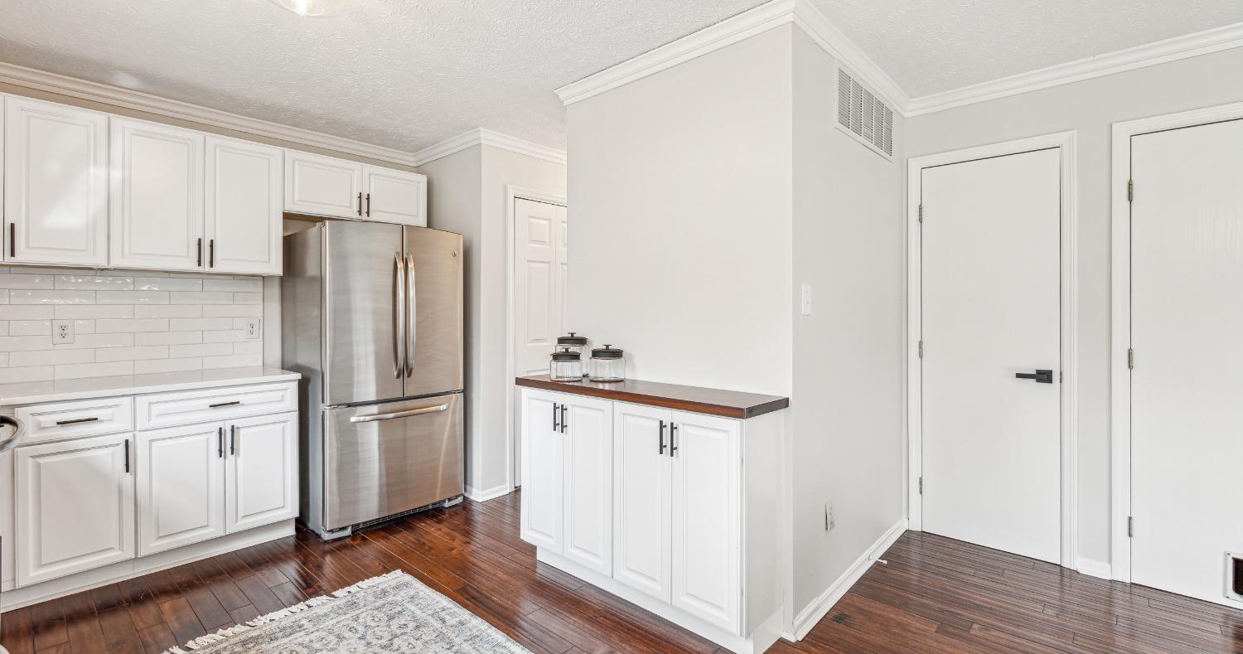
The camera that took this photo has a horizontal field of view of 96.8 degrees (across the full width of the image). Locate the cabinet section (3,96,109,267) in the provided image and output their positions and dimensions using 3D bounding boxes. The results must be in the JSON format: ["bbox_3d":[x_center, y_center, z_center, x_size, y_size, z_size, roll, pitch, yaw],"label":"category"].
[{"bbox_3d":[-2.664,-0.671,2.617,0.022,0.745,0.341,1,2,42],"label":"cabinet section"}]

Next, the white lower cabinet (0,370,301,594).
[{"bbox_3d":[-2.428,0.761,2.905,0.630,0.883,1.132,1,2,42],"label":"white lower cabinet"}]

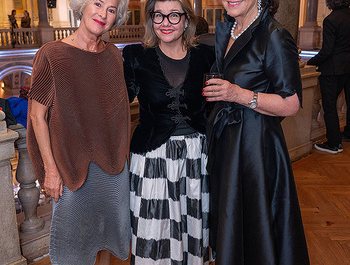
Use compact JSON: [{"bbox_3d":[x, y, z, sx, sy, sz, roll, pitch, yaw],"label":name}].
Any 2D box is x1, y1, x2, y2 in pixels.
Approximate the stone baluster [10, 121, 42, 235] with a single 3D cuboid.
[{"bbox_3d":[-0.953,0.302,2.652,0.165,0.680,0.165,-15,22,-42],"label":"stone baluster"}]

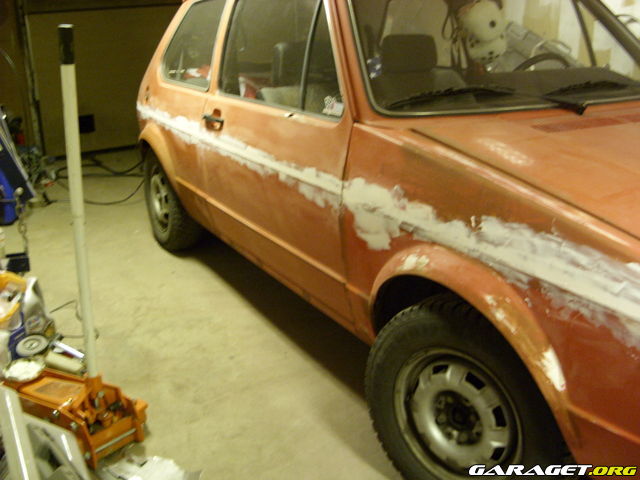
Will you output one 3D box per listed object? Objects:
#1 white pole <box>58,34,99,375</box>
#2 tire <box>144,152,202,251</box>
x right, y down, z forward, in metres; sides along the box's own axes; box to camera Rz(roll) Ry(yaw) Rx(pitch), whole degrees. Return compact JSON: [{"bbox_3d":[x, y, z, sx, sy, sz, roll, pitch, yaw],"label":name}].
[{"bbox_3d":[-0.635,-0.057,1.865,0.037,0.985,0.037,3,21,0],"label":"white pole"},{"bbox_3d":[-0.776,-0.224,3.716,0.168,0.575,0.575,-10,20,-27],"label":"tire"}]

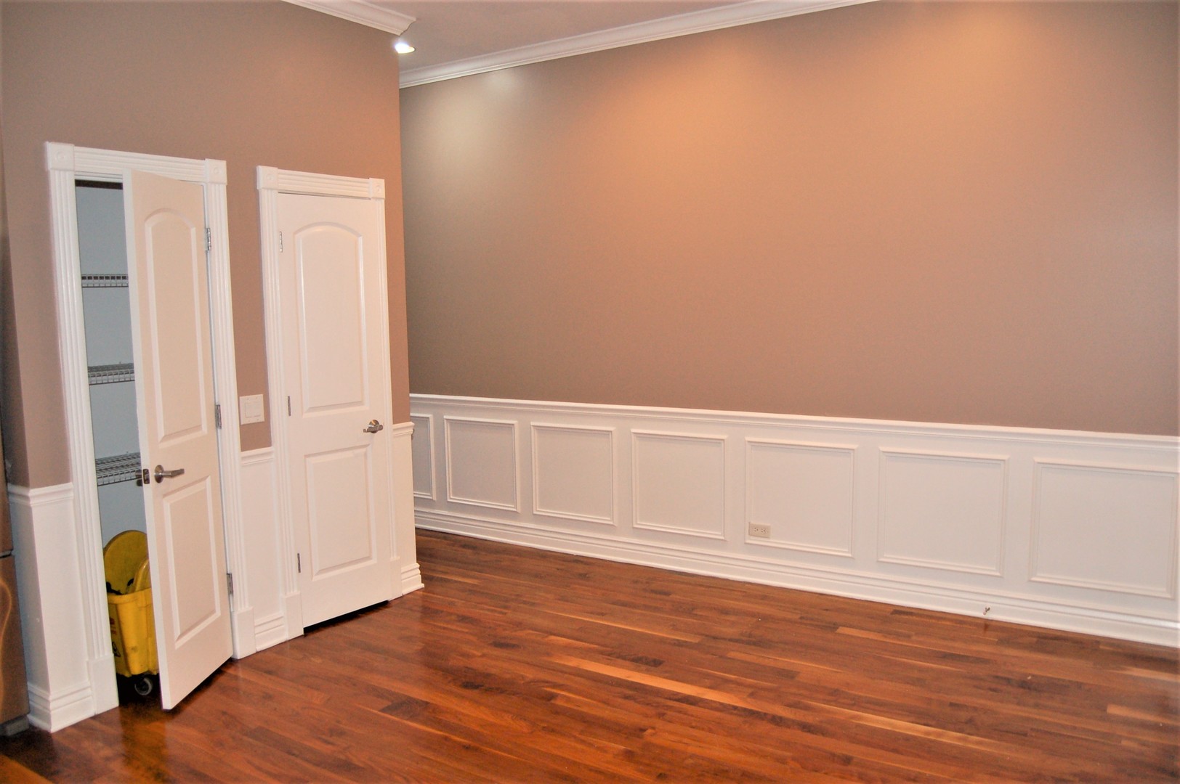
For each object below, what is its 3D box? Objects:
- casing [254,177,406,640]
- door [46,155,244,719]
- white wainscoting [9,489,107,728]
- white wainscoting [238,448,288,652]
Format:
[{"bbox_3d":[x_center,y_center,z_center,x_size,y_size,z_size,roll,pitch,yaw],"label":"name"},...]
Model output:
[{"bbox_3d":[-1.236,0.045,4.290,0.070,2.162,0.755,4,8,33],"label":"casing"},{"bbox_3d":[-1.653,0.147,3.508,0.230,2.155,0.710,4,8,33],"label":"door"},{"bbox_3d":[-2.003,0.793,3.307,0.170,0.930,0.175,4,8,33],"label":"white wainscoting"},{"bbox_3d":[-1.458,0.706,3.994,0.040,0.925,0.180,4,8,33],"label":"white wainscoting"}]

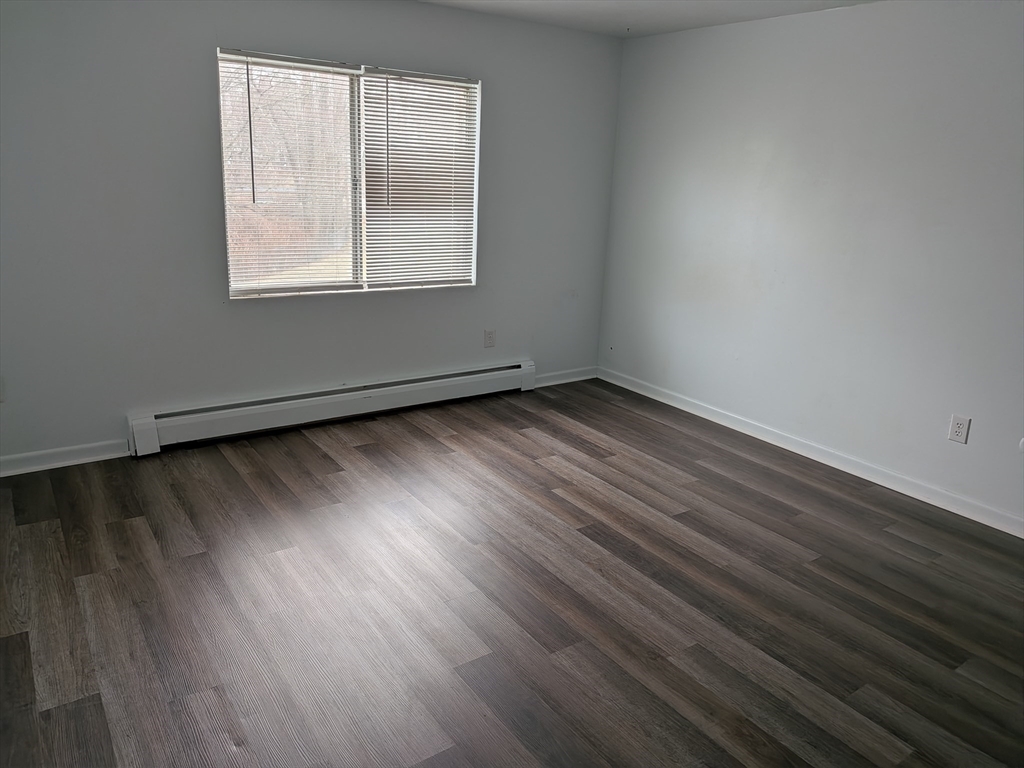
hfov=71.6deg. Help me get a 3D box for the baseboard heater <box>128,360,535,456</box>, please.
[{"bbox_3d":[-0.878,0.105,4.240,2.505,0.208,0.075,-9,20,-34],"label":"baseboard heater"}]

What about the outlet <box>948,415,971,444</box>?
[{"bbox_3d":[2.108,0.214,3.340,0.008,0.122,0.079,-9,20,-34],"label":"outlet"}]

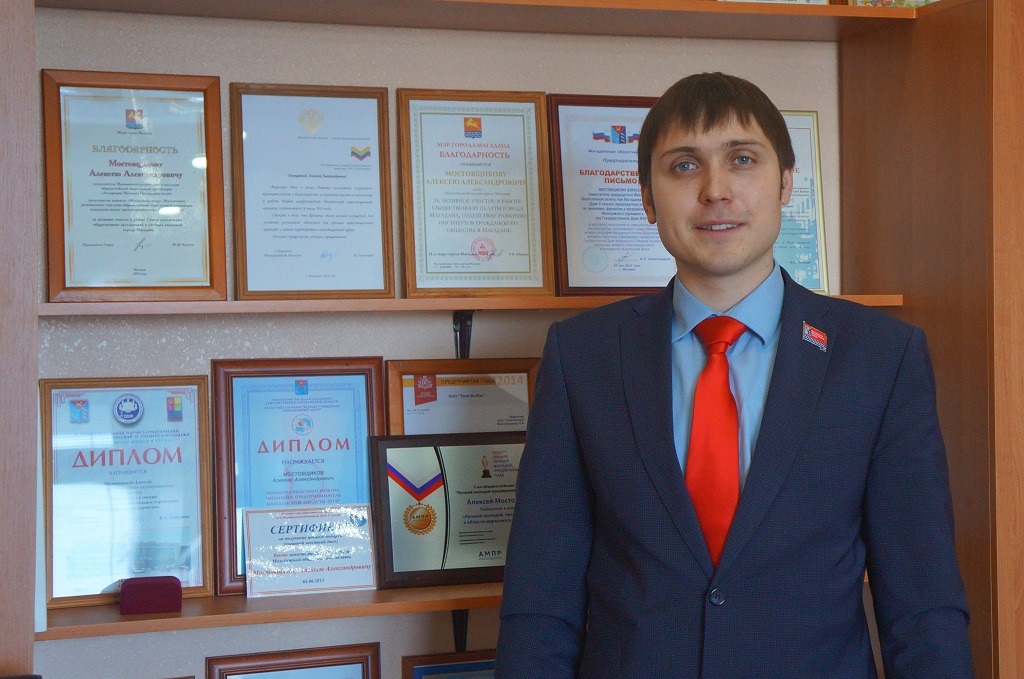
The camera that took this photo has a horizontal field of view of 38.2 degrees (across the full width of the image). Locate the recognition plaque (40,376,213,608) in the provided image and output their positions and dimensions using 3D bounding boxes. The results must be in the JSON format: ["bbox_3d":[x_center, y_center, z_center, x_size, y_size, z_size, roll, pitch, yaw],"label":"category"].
[{"bbox_3d":[-0.550,0.215,2.119,0.233,0.321,0.018,-1,-6,-17],"label":"recognition plaque"}]

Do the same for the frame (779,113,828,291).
[{"bbox_3d":[0.408,-0.223,2.409,0.219,0.306,0.014,-1,-5,-16],"label":"frame"}]

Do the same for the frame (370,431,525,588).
[{"bbox_3d":[-0.063,0.257,2.260,0.305,0.228,0.020,-2,-11,-17],"label":"frame"}]

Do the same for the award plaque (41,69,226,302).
[{"bbox_3d":[-0.547,-0.221,2.151,0.251,0.335,0.022,-1,-4,-19],"label":"award plaque"}]

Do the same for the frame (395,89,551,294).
[{"bbox_3d":[-0.055,-0.224,2.287,0.237,0.323,0.020,-1,-5,-17],"label":"frame"}]

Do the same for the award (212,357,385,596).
[{"bbox_3d":[-0.315,0.202,2.216,0.259,0.347,0.025,-1,-8,-17],"label":"award"}]

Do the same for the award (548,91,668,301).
[{"bbox_3d":[0.179,-0.228,2.353,0.245,0.323,0.020,-1,-7,-16],"label":"award"}]

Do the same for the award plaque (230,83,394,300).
[{"bbox_3d":[-0.297,-0.219,2.206,0.237,0.322,0.020,-1,-4,-17],"label":"award plaque"}]

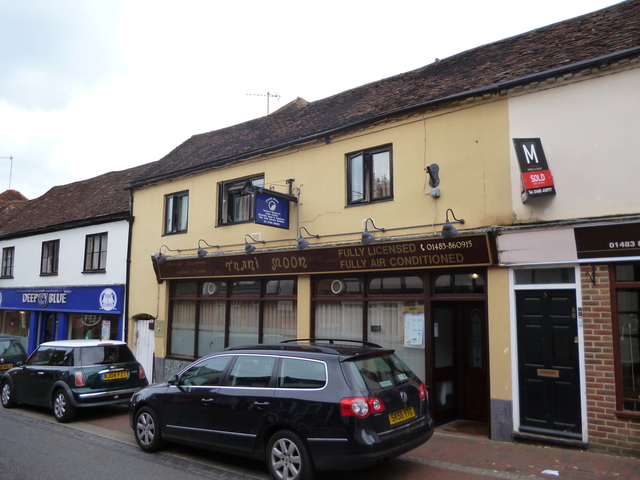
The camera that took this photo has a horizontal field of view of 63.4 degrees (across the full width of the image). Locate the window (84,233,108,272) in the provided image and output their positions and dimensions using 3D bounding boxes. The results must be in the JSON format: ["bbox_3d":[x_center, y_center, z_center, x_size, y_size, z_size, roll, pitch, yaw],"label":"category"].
[{"bbox_3d":[-6.565,0.392,15.162,1.281,1.148,0.130,-5,-8,39],"label":"window"}]

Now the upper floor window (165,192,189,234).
[{"bbox_3d":[-3.586,-0.643,12.865,1.026,1.046,0.130,-5,-8,39],"label":"upper floor window"}]

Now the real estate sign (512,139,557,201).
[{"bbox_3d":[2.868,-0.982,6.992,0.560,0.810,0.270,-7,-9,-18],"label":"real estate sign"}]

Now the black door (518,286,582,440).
[{"bbox_3d":[3.155,1.666,7.176,0.815,1.948,0.070,-5,-8,39],"label":"black door"}]

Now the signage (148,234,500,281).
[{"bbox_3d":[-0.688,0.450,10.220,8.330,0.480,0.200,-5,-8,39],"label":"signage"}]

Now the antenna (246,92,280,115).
[{"bbox_3d":[-1.681,-4.060,15.400,1.030,0.680,0.300,1,-6,-9],"label":"antenna"}]

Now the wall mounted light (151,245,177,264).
[{"bbox_3d":[-3.604,0.332,12.378,0.230,0.430,0.540,-5,-8,39],"label":"wall mounted light"}]

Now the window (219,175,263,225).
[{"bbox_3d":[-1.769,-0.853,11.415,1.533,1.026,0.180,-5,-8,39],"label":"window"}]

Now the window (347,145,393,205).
[{"bbox_3d":[0.875,-1.134,9.303,1.029,1.012,0.130,-5,-8,39],"label":"window"}]

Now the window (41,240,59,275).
[{"bbox_3d":[-8.861,0.598,17.001,1.284,1.135,0.130,-5,-8,39],"label":"window"}]

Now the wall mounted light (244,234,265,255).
[{"bbox_3d":[-1.344,0.116,10.569,0.230,0.430,0.540,-5,-8,39],"label":"wall mounted light"}]

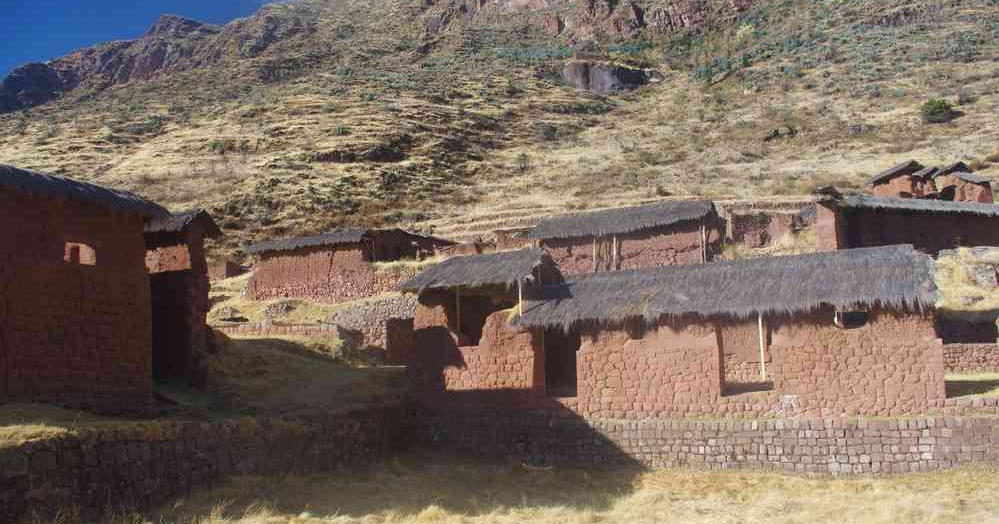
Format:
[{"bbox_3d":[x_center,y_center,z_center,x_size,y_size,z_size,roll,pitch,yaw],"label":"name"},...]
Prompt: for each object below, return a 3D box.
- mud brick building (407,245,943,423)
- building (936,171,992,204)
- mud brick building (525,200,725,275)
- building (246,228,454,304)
[{"bbox_3d":[4.743,1.997,23.267,15.243,5.531,4.714,-6,-13,24],"label":"mud brick building"},{"bbox_3d":[47.894,-7.451,77.000,4.600,3.700,3.600,-12,-17,44],"label":"building"},{"bbox_3d":[6.638,-0.746,37.997,9.631,3.984,4.600,-5,-13,22],"label":"mud brick building"},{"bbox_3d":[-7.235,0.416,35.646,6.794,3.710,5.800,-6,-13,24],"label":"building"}]

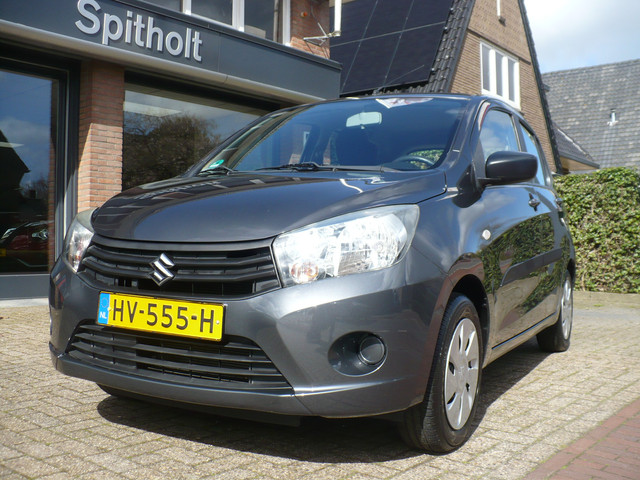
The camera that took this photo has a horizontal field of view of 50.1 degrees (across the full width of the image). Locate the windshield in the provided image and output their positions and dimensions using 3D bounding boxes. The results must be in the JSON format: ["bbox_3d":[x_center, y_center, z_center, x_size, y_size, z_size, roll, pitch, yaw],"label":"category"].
[{"bbox_3d":[0.050,-0.487,3.159,1.240,0.120,0.860,2,33,28],"label":"windshield"}]

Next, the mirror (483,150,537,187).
[{"bbox_3d":[0.797,-0.303,2.871,0.210,0.140,0.140,2,1,28],"label":"mirror"}]

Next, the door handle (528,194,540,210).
[{"bbox_3d":[1.111,-0.194,3.520,0.050,0.065,0.180,2,1,28],"label":"door handle"}]

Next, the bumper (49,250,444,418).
[{"bbox_3d":[-0.403,0.266,2.362,1.560,0.510,0.480,2,1,28],"label":"bumper"}]

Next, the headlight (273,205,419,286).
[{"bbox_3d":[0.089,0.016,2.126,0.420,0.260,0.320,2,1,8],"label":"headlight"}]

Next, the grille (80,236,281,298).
[{"bbox_3d":[-0.479,0.086,2.208,0.840,0.195,0.120,2,1,28],"label":"grille"}]

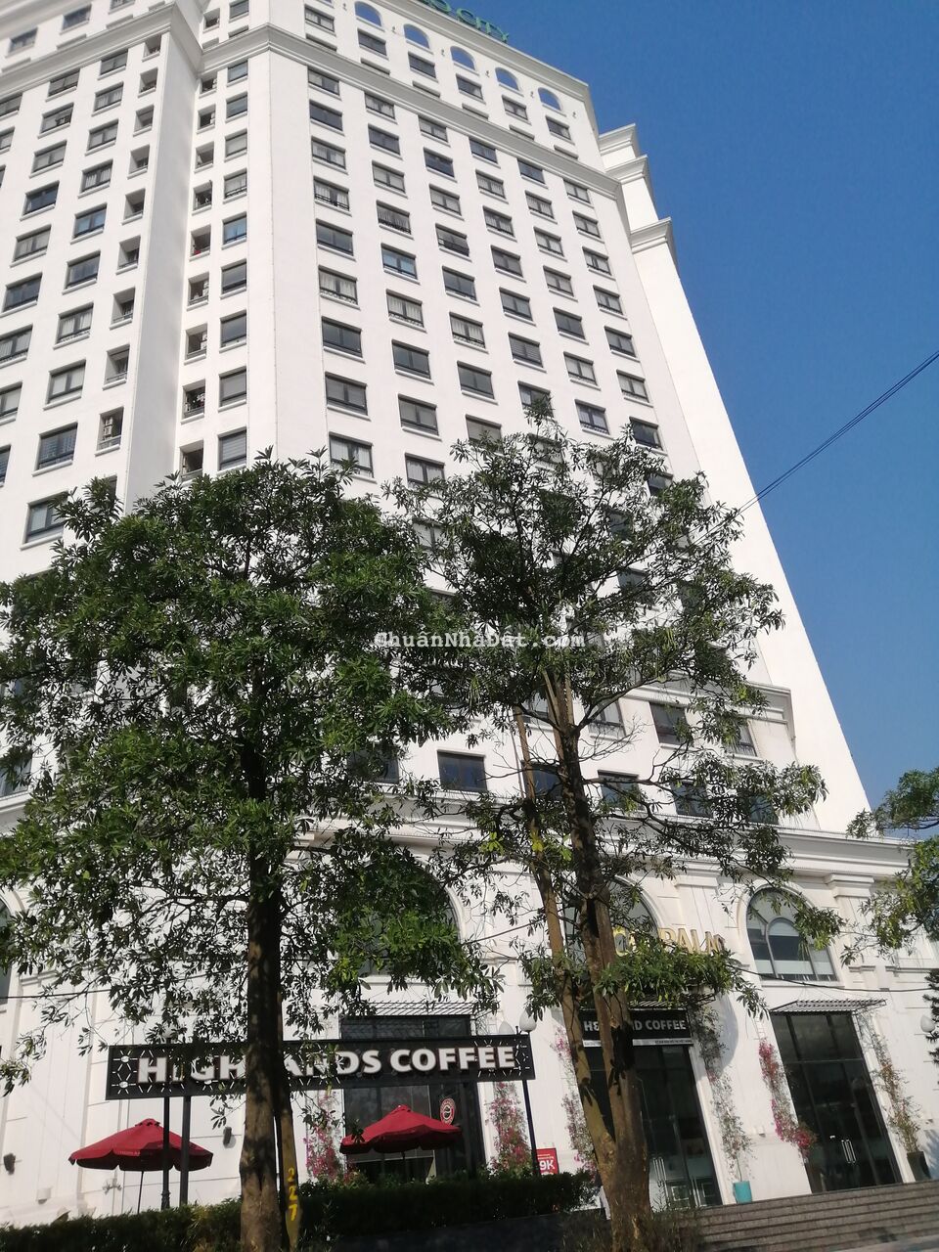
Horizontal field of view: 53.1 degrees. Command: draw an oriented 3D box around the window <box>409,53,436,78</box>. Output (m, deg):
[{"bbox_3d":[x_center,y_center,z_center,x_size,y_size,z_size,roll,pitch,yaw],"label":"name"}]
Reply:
[{"bbox_3d":[-2.826,-33.343,56.216,1.748,1.680,0.200,10,-36,-27],"label":"window"}]

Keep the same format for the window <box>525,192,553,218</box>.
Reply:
[{"bbox_3d":[4.016,-23.967,53.977,1.748,1.680,0.200,10,-36,-27],"label":"window"}]

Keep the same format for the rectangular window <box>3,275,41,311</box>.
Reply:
[{"bbox_3d":[-18.723,-13.946,39.506,1.767,1.625,0.200,-15,-32,11],"label":"rectangular window"}]

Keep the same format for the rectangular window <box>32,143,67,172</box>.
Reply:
[{"bbox_3d":[-19.531,-21.831,43.868,1.570,1.530,0.160,-15,-32,11],"label":"rectangular window"}]

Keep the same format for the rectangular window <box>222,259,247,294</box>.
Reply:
[{"bbox_3d":[-9.782,-14.557,39.345,1.176,1.634,0.200,-14,-32,11],"label":"rectangular window"}]

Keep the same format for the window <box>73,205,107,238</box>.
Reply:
[{"bbox_3d":[-16.360,-17.413,40.663,1.583,1.625,0.200,-15,-32,11],"label":"window"}]

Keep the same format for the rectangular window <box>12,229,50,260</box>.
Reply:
[{"bbox_3d":[-19.232,-16.764,41.385,1.638,1.680,0.200,-15,-32,11],"label":"rectangular window"}]

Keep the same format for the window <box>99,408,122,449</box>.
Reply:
[{"bbox_3d":[-12.697,-6.936,33.342,0.926,1.703,0.200,-14,-32,11],"label":"window"}]

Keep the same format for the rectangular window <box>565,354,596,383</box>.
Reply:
[{"bbox_3d":[5.462,-12.566,46.148,1.733,1.634,0.200,10,-35,-27],"label":"rectangular window"}]

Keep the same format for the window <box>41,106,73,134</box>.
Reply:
[{"bbox_3d":[-20.409,-25.093,46.621,1.784,1.668,0.200,-15,-32,11],"label":"window"}]

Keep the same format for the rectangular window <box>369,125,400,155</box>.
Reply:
[{"bbox_3d":[-4.401,-24.999,48.684,1.706,1.757,0.200,10,-36,-27],"label":"rectangular window"}]

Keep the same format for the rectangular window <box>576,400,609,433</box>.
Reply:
[{"bbox_3d":[5.842,-9.848,44.503,1.733,1.634,0.200,10,-35,-27],"label":"rectangular window"}]

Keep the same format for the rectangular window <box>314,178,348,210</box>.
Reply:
[{"bbox_3d":[-6.445,-20.142,44.046,1.716,1.546,0.200,10,-36,-27],"label":"rectangular window"}]

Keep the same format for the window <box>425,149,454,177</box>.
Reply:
[{"bbox_3d":[-1.652,-24.979,51.051,1.748,1.680,0.200,10,-36,-27],"label":"window"}]

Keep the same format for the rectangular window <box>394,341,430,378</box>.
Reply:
[{"bbox_3d":[-2.452,-11.187,39.634,1.620,1.500,0.160,10,-36,-27],"label":"rectangular window"}]

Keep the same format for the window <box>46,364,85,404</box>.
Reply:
[{"bbox_3d":[-14.922,-8.997,34.900,1.566,1.634,0.200,-14,-32,11],"label":"window"}]

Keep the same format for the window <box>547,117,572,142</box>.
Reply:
[{"bbox_3d":[5.708,-31.687,60.052,1.691,1.461,0.200,10,-36,-27],"label":"window"}]

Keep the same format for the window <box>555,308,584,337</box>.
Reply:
[{"bbox_3d":[5.147,-15.534,48.358,1.684,1.583,0.200,10,-36,-27],"label":"window"}]

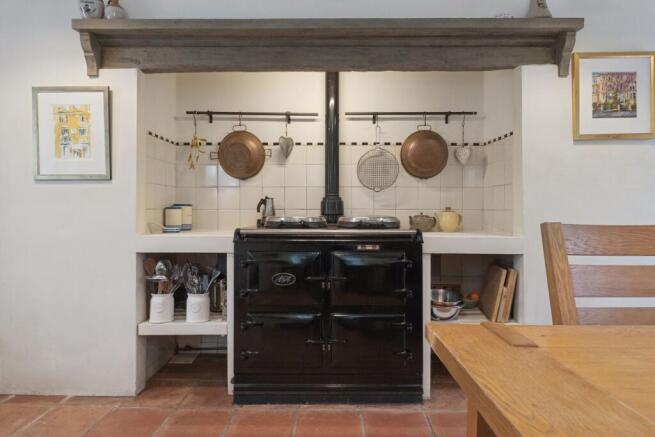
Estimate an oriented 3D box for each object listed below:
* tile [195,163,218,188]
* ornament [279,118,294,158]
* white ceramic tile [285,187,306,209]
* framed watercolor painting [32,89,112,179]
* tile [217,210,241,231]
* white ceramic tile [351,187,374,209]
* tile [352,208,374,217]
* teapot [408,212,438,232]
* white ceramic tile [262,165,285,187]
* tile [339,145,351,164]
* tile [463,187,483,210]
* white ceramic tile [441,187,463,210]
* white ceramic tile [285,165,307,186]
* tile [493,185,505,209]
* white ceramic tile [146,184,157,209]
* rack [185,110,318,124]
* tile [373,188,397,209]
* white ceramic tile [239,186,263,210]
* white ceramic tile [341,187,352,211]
[{"bbox_3d":[-0.828,-0.292,2.630,0.151,0.150,0.010,0,1,0],"label":"tile"},{"bbox_3d":[-0.279,-0.544,2.600,0.102,0.272,0.040,0,1,0],"label":"ornament"},{"bbox_3d":[-0.214,-0.135,2.610,0.150,0.150,0.010,0,1,0],"label":"white ceramic tile"},{"bbox_3d":[-1.348,-0.447,2.015,0.401,0.491,0.025,0,1,0],"label":"framed watercolor painting"},{"bbox_3d":[-0.668,0.014,2.605,0.151,0.143,0.010,0,1,0],"label":"tile"},{"bbox_3d":[0.243,-0.137,2.630,0.151,0.157,0.010,0,1,0],"label":"white ceramic tile"},{"bbox_3d":[0.244,0.016,2.605,0.151,0.147,0.010,0,1,0],"label":"tile"},{"bbox_3d":[0.622,0.025,2.490,0.178,0.123,0.135,0,1,0],"label":"teapot"},{"bbox_3d":[-0.373,-0.296,2.660,0.153,0.153,0.010,0,1,0],"label":"white ceramic tile"},{"bbox_3d":[0.090,-0.434,2.630,0.152,0.132,0.010,0,1,0],"label":"tile"},{"bbox_3d":[0.996,-0.135,2.610,0.142,0.150,0.010,0,1,0],"label":"tile"},{"bbox_3d":[0.869,-0.140,2.678,0.153,0.153,0.010,0,1,0],"label":"white ceramic tile"},{"bbox_3d":[-0.220,-0.296,2.660,0.153,0.153,0.010,0,1,0],"label":"white ceramic tile"},{"bbox_3d":[1.073,-0.123,2.382,0.010,0.150,0.150,0,1,0],"label":"tile"},{"bbox_3d":[-1.041,-0.127,2.258,0.010,0.150,0.135,0,1,0],"label":"white ceramic tile"},{"bbox_3d":[-0.497,-0.677,2.560,0.880,0.072,0.085,0,1,0],"label":"rack"},{"bbox_3d":[0.400,-0.141,2.660,0.153,0.153,0.010,0,1,0],"label":"tile"},{"bbox_3d":[-0.523,-0.137,2.630,0.154,0.157,0.010,0,1,0],"label":"white ceramic tile"},{"bbox_3d":[0.092,-0.141,2.660,0.153,0.153,0.010,0,1,0],"label":"white ceramic tile"}]

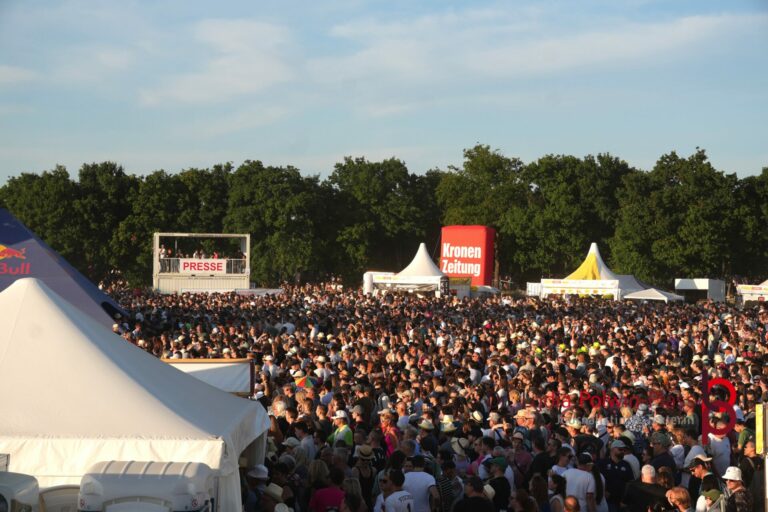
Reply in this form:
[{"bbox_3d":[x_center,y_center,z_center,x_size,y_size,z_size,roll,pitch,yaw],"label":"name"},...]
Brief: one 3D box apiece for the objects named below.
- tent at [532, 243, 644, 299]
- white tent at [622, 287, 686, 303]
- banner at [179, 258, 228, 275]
[{"bbox_3d":[12.124,1.555,86.000,4.900,4.850,4.900,0,0,29],"label":"tent"},{"bbox_3d":[15.251,3.028,84.500,2.750,2.500,2.750,0,0,30],"label":"white tent"},{"bbox_3d":[-11.363,0.693,94.000,2.950,0.950,0.050,0,0,-8],"label":"banner"}]

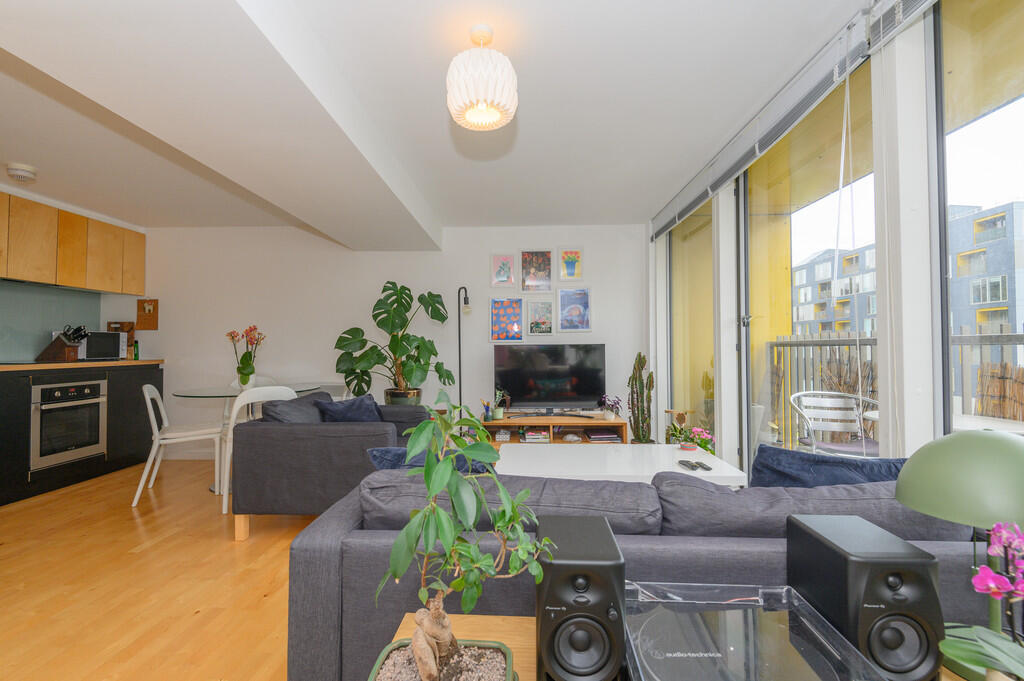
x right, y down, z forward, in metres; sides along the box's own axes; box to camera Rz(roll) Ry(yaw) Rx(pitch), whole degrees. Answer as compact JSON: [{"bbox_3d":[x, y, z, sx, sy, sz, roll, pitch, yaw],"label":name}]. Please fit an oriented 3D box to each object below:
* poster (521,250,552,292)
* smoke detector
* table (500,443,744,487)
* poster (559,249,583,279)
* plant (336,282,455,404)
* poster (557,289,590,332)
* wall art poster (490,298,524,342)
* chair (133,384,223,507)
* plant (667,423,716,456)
[{"bbox_3d":[0.233,-0.641,4.253,0.310,0.415,0.025,0,-1,2],"label":"poster"},{"bbox_3d":[-3.177,-1.080,2.944,0.125,0.065,0.125,0,-1,2],"label":"smoke detector"},{"bbox_3d":[0.528,0.865,2.515,1.200,0.430,0.700,0,-1,2],"label":"table"},{"bbox_3d":[0.555,-0.709,4.246,0.225,0.315,0.025,0,-1,2],"label":"poster"},{"bbox_3d":[-0.950,0.098,3.706,0.920,1.100,0.780,0,-1,2],"label":"plant"},{"bbox_3d":[0.588,-0.283,4.237,0.310,0.415,0.025,0,-1,2],"label":"poster"},{"bbox_3d":[-0.047,-0.191,4.253,0.312,0.420,0.025,0,-1,2],"label":"wall art poster"},{"bbox_3d":[-2.422,0.712,3.350,0.510,0.800,0.445,1,-1,-30],"label":"chair"},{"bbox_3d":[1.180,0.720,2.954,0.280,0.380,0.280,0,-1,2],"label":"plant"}]

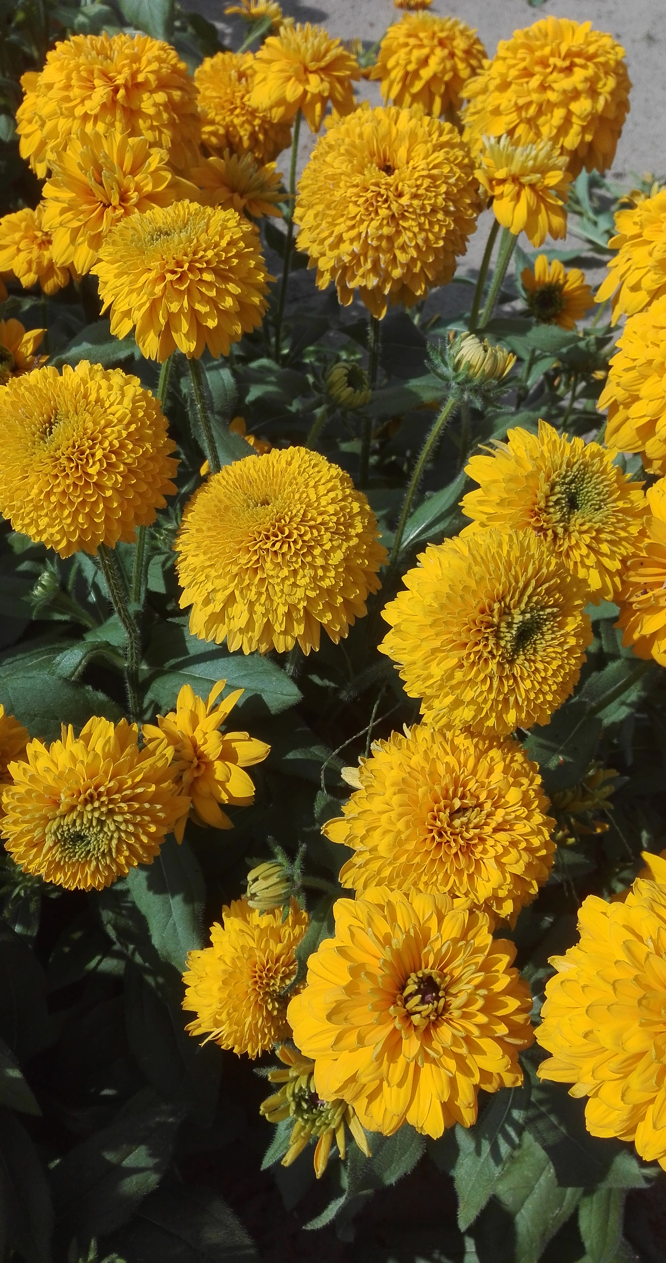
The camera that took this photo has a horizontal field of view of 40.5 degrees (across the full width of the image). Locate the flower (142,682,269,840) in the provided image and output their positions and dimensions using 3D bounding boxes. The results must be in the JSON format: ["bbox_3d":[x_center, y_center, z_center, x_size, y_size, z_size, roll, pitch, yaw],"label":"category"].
[{"bbox_3d":[-0.058,0.058,0.410,0.058,0.034,0.068,0,73,-6],"label":"flower"}]

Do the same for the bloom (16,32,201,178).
[{"bbox_3d":[-0.120,-0.281,0.485,0.093,0.066,0.082,0,61,0],"label":"bloom"}]

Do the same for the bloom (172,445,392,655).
[{"bbox_3d":[-0.021,-0.033,0.362,0.088,0.062,0.088,0,56,11],"label":"bloom"}]

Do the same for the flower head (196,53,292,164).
[{"bbox_3d":[-0.052,-0.313,0.540,0.062,0.050,0.064,0,76,0],"label":"flower head"}]

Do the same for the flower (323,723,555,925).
[{"bbox_3d":[0.044,0.079,0.370,0.090,0.058,0.085,0,74,-6],"label":"flower"}]

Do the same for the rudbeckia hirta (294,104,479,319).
[{"bbox_3d":[0.024,-0.184,0.398,0.088,0.063,0.088,0,76,0],"label":"rudbeckia hirta"}]

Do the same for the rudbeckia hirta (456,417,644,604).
[{"bbox_3d":[0.096,-0.051,0.390,0.082,0.045,0.082,0,85,-15],"label":"rudbeckia hirta"}]

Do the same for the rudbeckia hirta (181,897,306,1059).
[{"bbox_3d":[-0.037,0.158,0.414,0.068,0.037,0.068,0,71,-33],"label":"rudbeckia hirta"}]

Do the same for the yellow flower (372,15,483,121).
[{"bbox_3d":[0.066,-0.390,0.628,0.080,0.056,0.080,0,65,-5],"label":"yellow flower"}]

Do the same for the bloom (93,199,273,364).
[{"bbox_3d":[-0.074,-0.172,0.445,0.085,0.066,0.082,0,57,3],"label":"bloom"}]

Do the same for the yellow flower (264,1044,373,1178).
[{"bbox_3d":[-0.006,0.203,0.385,0.052,0.034,0.054,0,49,-8],"label":"yellow flower"}]

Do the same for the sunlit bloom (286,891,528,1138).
[{"bbox_3d":[0.030,0.145,0.351,0.092,0.039,0.092,0,62,-2],"label":"sunlit bloom"}]

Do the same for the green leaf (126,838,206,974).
[{"bbox_3d":[-0.079,0.124,0.420,0.042,0.016,0.080,-9,67,-7],"label":"green leaf"}]

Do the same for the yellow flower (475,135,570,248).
[{"bbox_3d":[0.082,-0.189,0.389,0.046,0.035,0.046,0,49,-8],"label":"yellow flower"}]

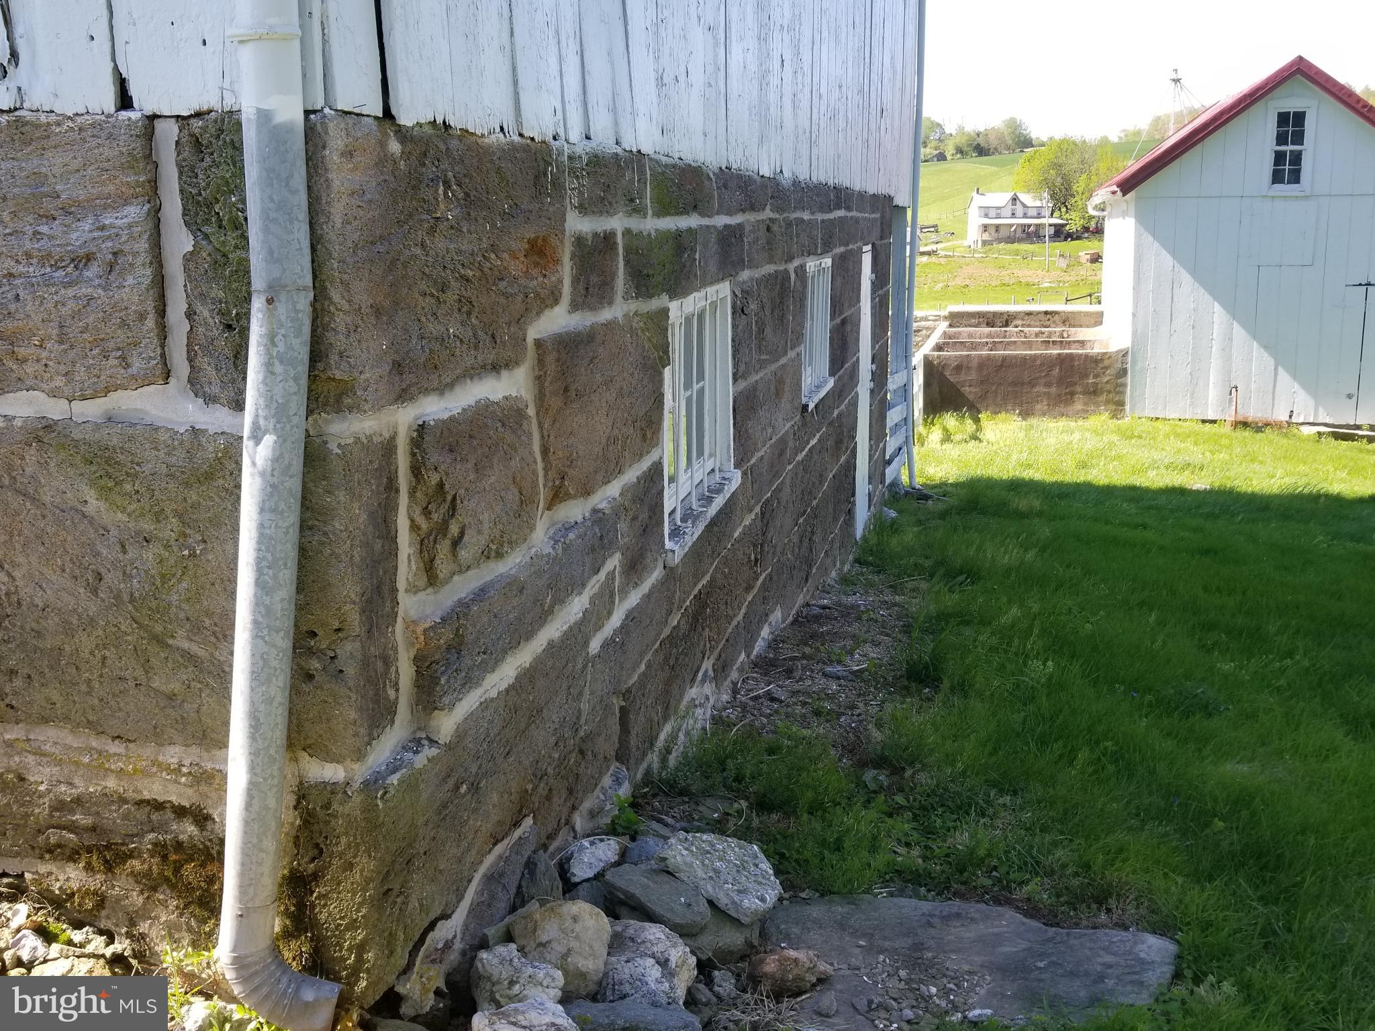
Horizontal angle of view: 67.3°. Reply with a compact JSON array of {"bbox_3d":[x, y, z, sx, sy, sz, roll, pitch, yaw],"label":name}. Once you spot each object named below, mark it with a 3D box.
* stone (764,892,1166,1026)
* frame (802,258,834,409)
[{"bbox_3d":[0.577,0.921,2.075,0.850,0.080,0.430,-1,15,2],"label":"stone"},{"bbox_3d":[0.696,-1.046,5.884,0.120,0.790,0.880,3,16,16],"label":"frame"}]

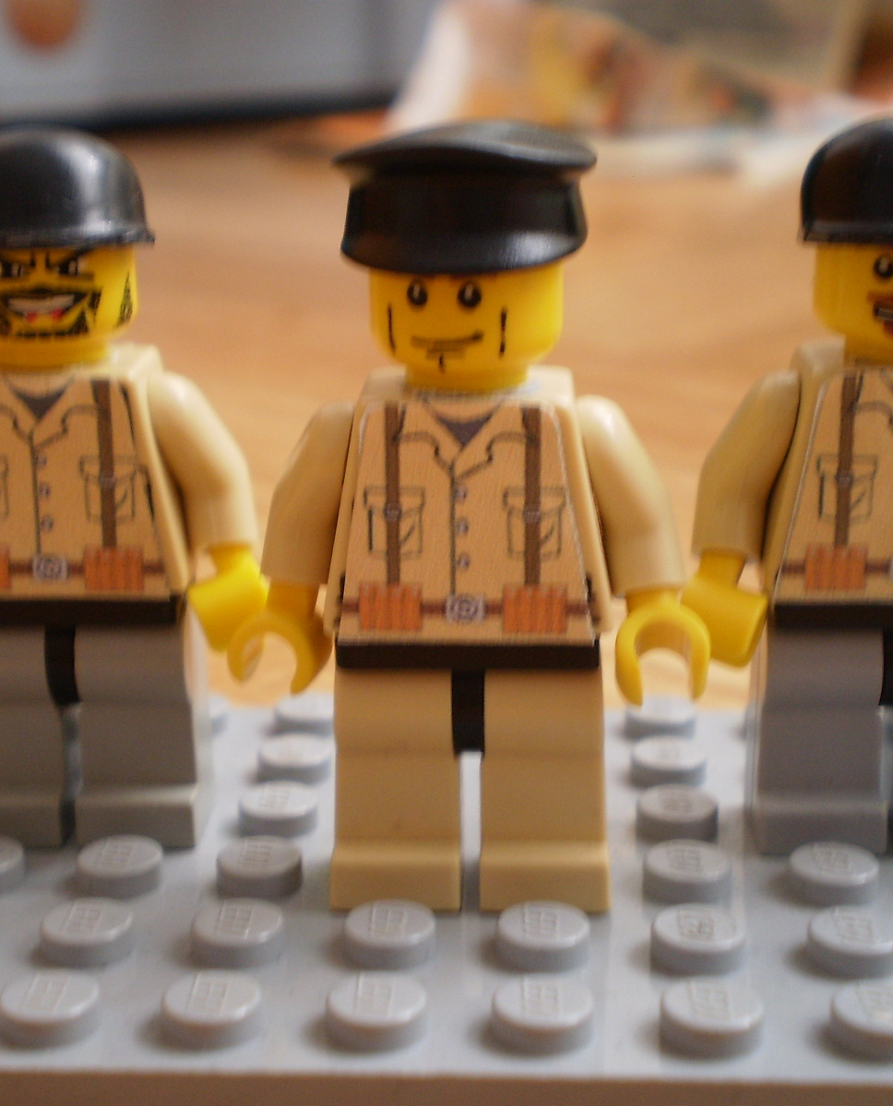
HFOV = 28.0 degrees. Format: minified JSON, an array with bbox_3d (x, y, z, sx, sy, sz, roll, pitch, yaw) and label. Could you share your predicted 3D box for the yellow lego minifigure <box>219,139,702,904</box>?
[{"bbox_3d":[0.001,-0.001,0.095,0.024,0.042,0.015,0,15,3],"label":"yellow lego minifigure"}]

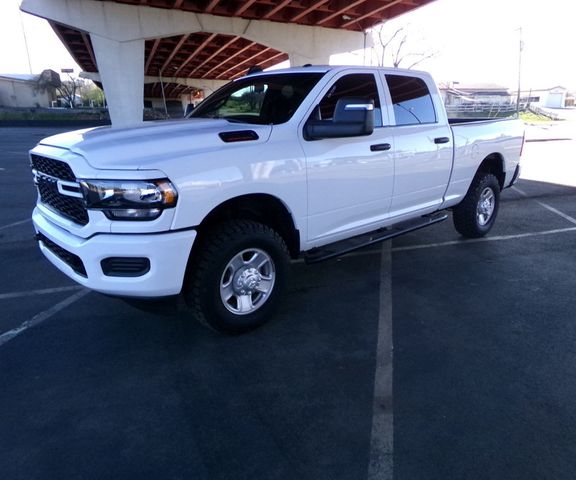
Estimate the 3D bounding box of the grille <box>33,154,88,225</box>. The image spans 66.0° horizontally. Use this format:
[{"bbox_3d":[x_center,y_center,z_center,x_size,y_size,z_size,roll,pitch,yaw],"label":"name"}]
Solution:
[{"bbox_3d":[-1.667,-0.380,3.176,0.130,0.420,1.140,-15,21,-40],"label":"grille"}]

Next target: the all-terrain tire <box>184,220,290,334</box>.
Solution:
[{"bbox_3d":[-0.361,0.288,3.367,0.840,0.840,0.280,-15,21,-40],"label":"all-terrain tire"}]

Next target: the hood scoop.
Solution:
[{"bbox_3d":[-0.357,-0.750,3.186,0.320,0.085,0.080,-15,21,-40],"label":"hood scoop"}]

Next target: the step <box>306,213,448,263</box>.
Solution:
[{"bbox_3d":[0.940,-0.068,4.341,2.180,0.095,0.190,-15,21,-40],"label":"step"}]

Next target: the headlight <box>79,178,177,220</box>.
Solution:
[{"bbox_3d":[-0.998,-0.258,2.807,0.430,0.230,0.410,-15,21,-40],"label":"headlight"}]

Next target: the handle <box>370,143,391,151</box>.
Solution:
[{"bbox_3d":[0.833,-0.834,4.005,0.270,0.065,0.060,-15,21,-40],"label":"handle"}]

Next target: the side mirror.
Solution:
[{"bbox_3d":[0.374,-0.906,3.327,0.330,0.300,0.400,-15,21,-40],"label":"side mirror"}]

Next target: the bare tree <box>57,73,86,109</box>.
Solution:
[{"bbox_3d":[-26.961,-18.532,55.000,3.500,4.300,3.300,-8,17,-24],"label":"bare tree"}]

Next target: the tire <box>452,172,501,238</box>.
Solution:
[{"bbox_3d":[2.469,-0.451,5.780,0.840,0.840,0.280,-15,21,-40],"label":"tire"}]

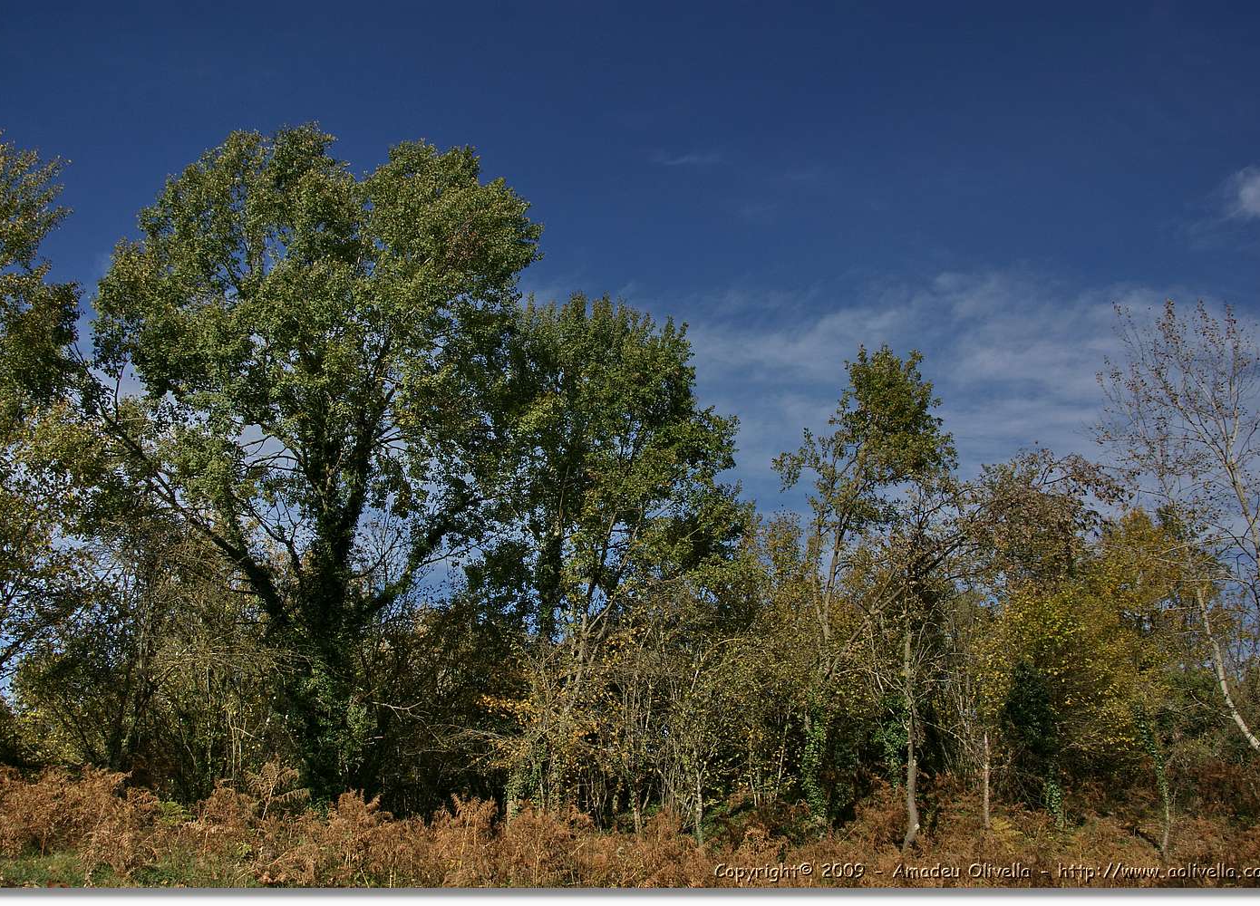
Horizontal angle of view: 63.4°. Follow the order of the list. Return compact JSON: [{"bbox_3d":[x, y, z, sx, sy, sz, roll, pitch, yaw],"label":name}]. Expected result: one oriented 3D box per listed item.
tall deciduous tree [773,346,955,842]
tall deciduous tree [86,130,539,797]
[{"bbox_3d":[3.843,2.057,16.492,3.000,8.030,3.000,0,-14,0],"label":"tall deciduous tree"},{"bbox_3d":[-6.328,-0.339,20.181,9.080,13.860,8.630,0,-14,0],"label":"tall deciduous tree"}]

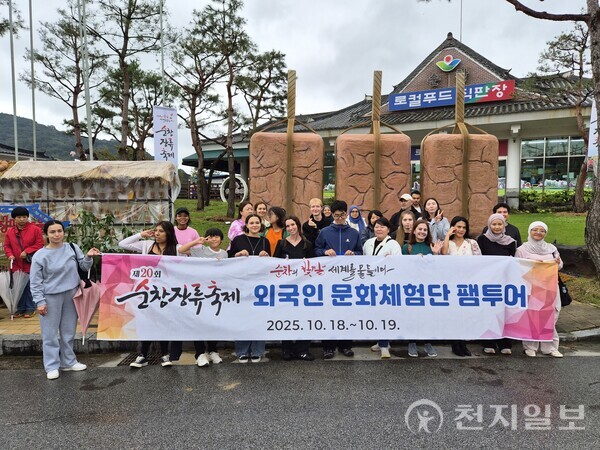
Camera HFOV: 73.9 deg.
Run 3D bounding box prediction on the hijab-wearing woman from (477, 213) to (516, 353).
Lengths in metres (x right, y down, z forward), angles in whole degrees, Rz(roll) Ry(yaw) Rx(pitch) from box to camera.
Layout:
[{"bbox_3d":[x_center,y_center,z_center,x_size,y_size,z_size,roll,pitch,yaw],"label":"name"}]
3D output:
[{"bbox_3d":[2.299,0.695,4.653,0.480,1.646,0.340,1,4,10],"label":"hijab-wearing woman"}]

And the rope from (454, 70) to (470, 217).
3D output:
[{"bbox_3d":[3.953,-1.771,9.700,0.380,3.900,0.450,0,3,6],"label":"rope"}]

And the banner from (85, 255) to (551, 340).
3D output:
[{"bbox_3d":[0.373,0.824,4.441,5.020,0.943,0.200,0,4,-3],"label":"banner"}]

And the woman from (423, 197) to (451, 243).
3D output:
[{"bbox_3d":[1.986,0.412,5.800,0.480,1.620,0.360,0,3,14],"label":"woman"}]

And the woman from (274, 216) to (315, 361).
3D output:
[{"bbox_3d":[-0.063,0.713,4.550,0.470,1.620,0.380,0,3,-2],"label":"woman"}]

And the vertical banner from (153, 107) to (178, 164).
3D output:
[{"bbox_3d":[-3.529,-2.182,10.500,0.640,1.850,0.060,-2,4,-30],"label":"vertical banner"}]

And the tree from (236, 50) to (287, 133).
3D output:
[{"bbox_3d":[-1.669,-4.054,17.280,2.500,6.760,2.500,0,4,0],"label":"tree"}]

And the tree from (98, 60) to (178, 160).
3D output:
[{"bbox_3d":[-7.203,-4.011,17.783,3.300,6.455,3.200,0,4,0],"label":"tree"}]

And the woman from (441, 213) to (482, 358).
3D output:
[{"bbox_3d":[1.862,0.719,4.624,0.460,1.625,0.350,1,4,8],"label":"woman"}]

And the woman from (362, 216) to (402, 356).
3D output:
[{"bbox_3d":[0.941,0.703,4.550,0.470,1.600,0.380,1,3,18],"label":"woman"}]

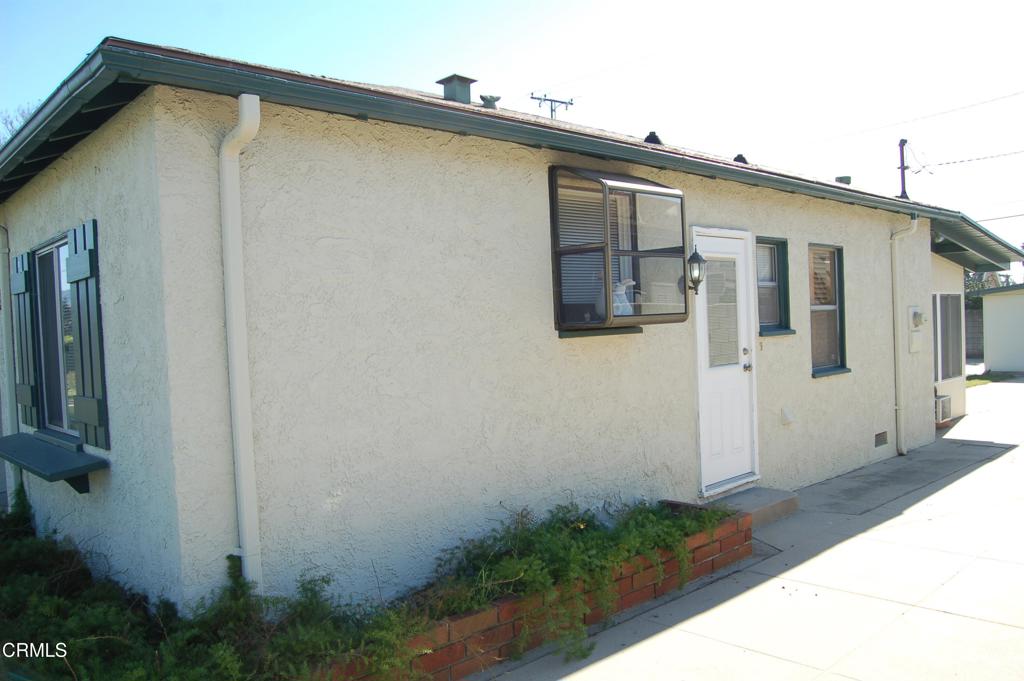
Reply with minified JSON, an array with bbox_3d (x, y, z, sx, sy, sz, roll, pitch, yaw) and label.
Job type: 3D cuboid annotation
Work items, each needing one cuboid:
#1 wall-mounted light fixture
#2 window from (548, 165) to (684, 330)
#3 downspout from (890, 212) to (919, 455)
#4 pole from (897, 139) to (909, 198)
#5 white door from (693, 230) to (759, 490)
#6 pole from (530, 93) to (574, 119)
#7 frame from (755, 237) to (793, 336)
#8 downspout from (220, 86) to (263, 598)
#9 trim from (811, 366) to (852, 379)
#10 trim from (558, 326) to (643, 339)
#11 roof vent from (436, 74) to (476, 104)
[{"bbox_3d":[1.388,-0.532,5.849,0.146,0.356,0.200,-4,2,-43],"label":"wall-mounted light fixture"},{"bbox_3d":[0.730,-0.603,5.090,0.895,1.033,0.440,-4,2,-43],"label":"window"},{"bbox_3d":[4.467,-0.058,8.640,0.090,2.720,0.250,-4,2,-43],"label":"downspout"},{"bbox_3d":[4.634,-2.038,9.095,0.130,0.711,0.130,-4,2,-43],"label":"pole"},{"bbox_3d":[1.773,0.149,6.377,0.890,2.124,0.100,-4,2,-43],"label":"white door"},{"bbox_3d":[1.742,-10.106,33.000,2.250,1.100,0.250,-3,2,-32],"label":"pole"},{"bbox_3d":[2.327,-0.497,6.912,0.580,0.855,0.120,-4,2,-43],"label":"frame"},{"bbox_3d":[-1.151,0.068,3.430,0.080,2.270,0.255,-4,2,-43],"label":"downspout"},{"bbox_3d":[3.127,0.320,7.639,0.840,0.050,0.140,-4,2,-43],"label":"trim"},{"bbox_3d":[0.603,-0.065,5.253,0.870,0.057,0.100,-4,2,-43],"label":"trim"},{"bbox_3d":[-0.533,-2.434,7.442,0.286,0.270,0.286,-4,2,-43],"label":"roof vent"}]

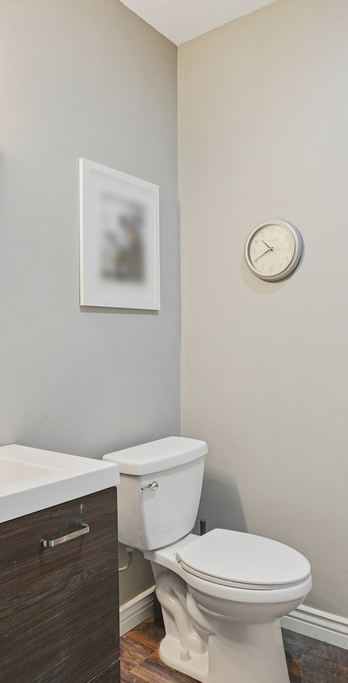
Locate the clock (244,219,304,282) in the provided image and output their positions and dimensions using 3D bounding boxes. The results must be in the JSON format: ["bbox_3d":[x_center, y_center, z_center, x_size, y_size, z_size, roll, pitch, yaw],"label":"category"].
[{"bbox_3d":[0.424,-0.396,2.091,0.270,0.270,0.035,-1,-2,37],"label":"clock"}]

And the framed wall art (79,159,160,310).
[{"bbox_3d":[-0.217,-0.428,2.066,0.025,0.576,0.471,-1,-2,37],"label":"framed wall art"}]

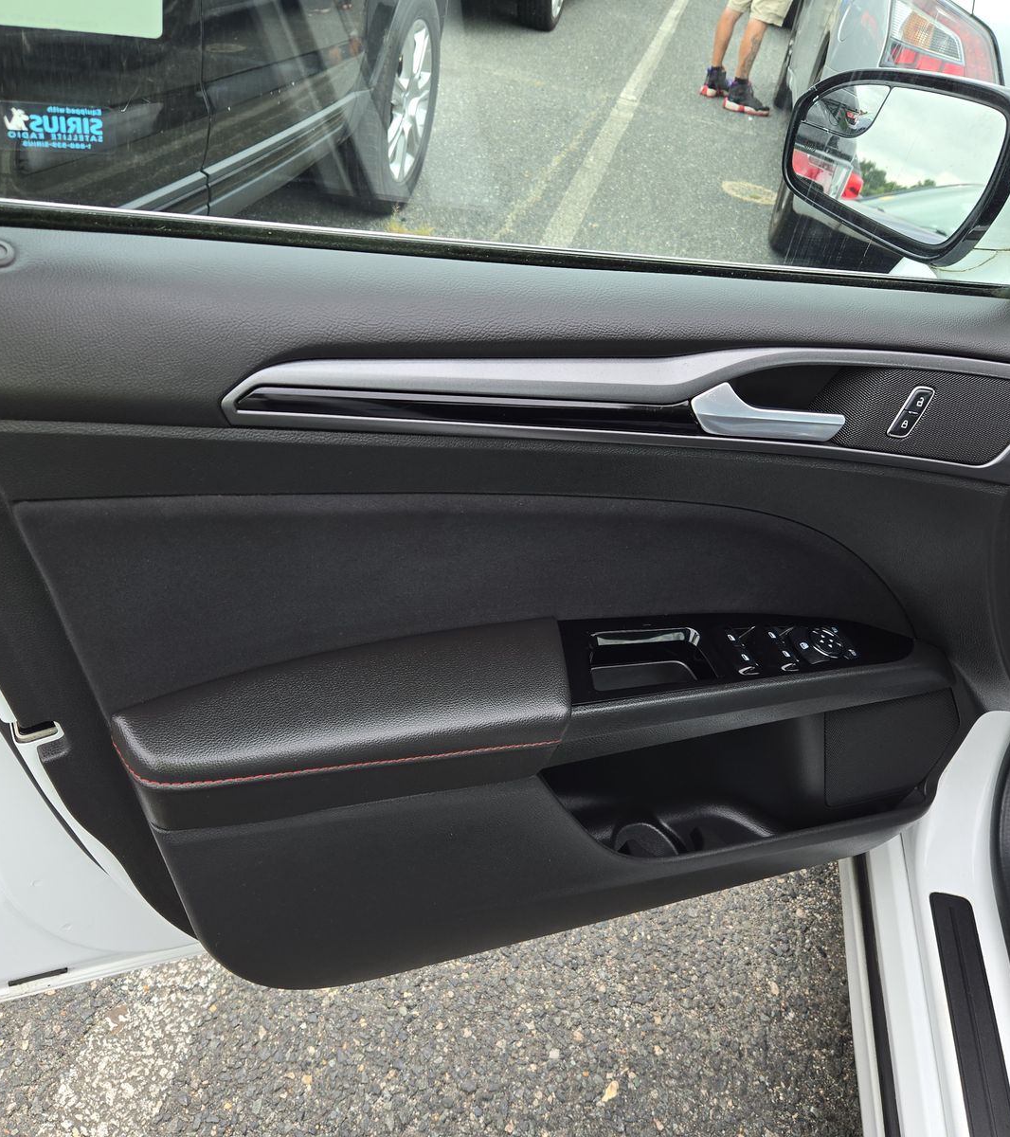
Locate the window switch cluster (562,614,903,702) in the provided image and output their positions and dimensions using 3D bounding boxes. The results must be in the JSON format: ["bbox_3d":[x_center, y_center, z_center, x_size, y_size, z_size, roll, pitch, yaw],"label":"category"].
[{"bbox_3d":[0.194,0.070,0.876,0.345,0.040,0.098,-5,41,-21],"label":"window switch cluster"}]

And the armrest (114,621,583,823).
[{"bbox_3d":[-0.107,0.109,0.758,0.345,0.068,0.116,-5,41,-21],"label":"armrest"}]

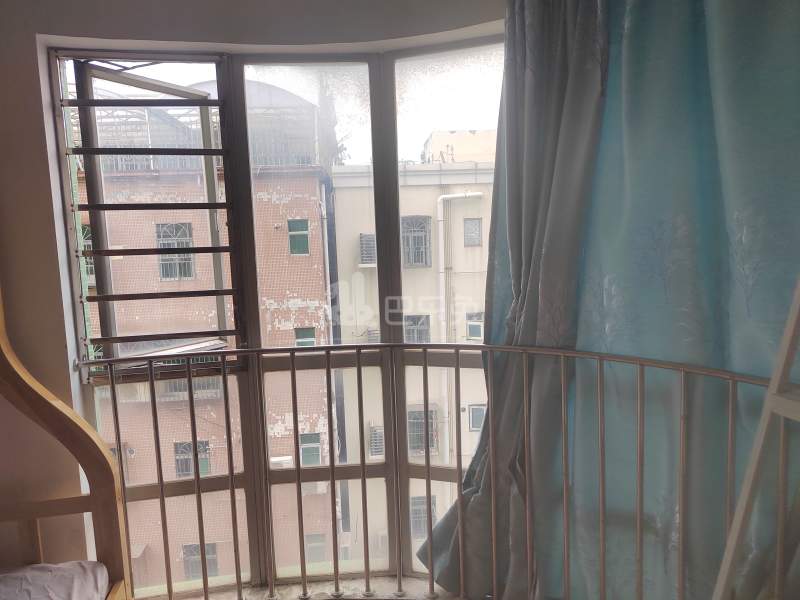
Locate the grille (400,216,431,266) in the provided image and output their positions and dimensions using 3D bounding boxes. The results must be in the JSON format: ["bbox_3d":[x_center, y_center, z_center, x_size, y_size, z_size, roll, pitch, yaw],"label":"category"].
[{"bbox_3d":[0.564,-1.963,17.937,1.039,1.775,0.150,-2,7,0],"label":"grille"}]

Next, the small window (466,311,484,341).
[{"bbox_3d":[2.421,0.852,16.990,0.569,0.897,0.100,-2,6,-3],"label":"small window"}]

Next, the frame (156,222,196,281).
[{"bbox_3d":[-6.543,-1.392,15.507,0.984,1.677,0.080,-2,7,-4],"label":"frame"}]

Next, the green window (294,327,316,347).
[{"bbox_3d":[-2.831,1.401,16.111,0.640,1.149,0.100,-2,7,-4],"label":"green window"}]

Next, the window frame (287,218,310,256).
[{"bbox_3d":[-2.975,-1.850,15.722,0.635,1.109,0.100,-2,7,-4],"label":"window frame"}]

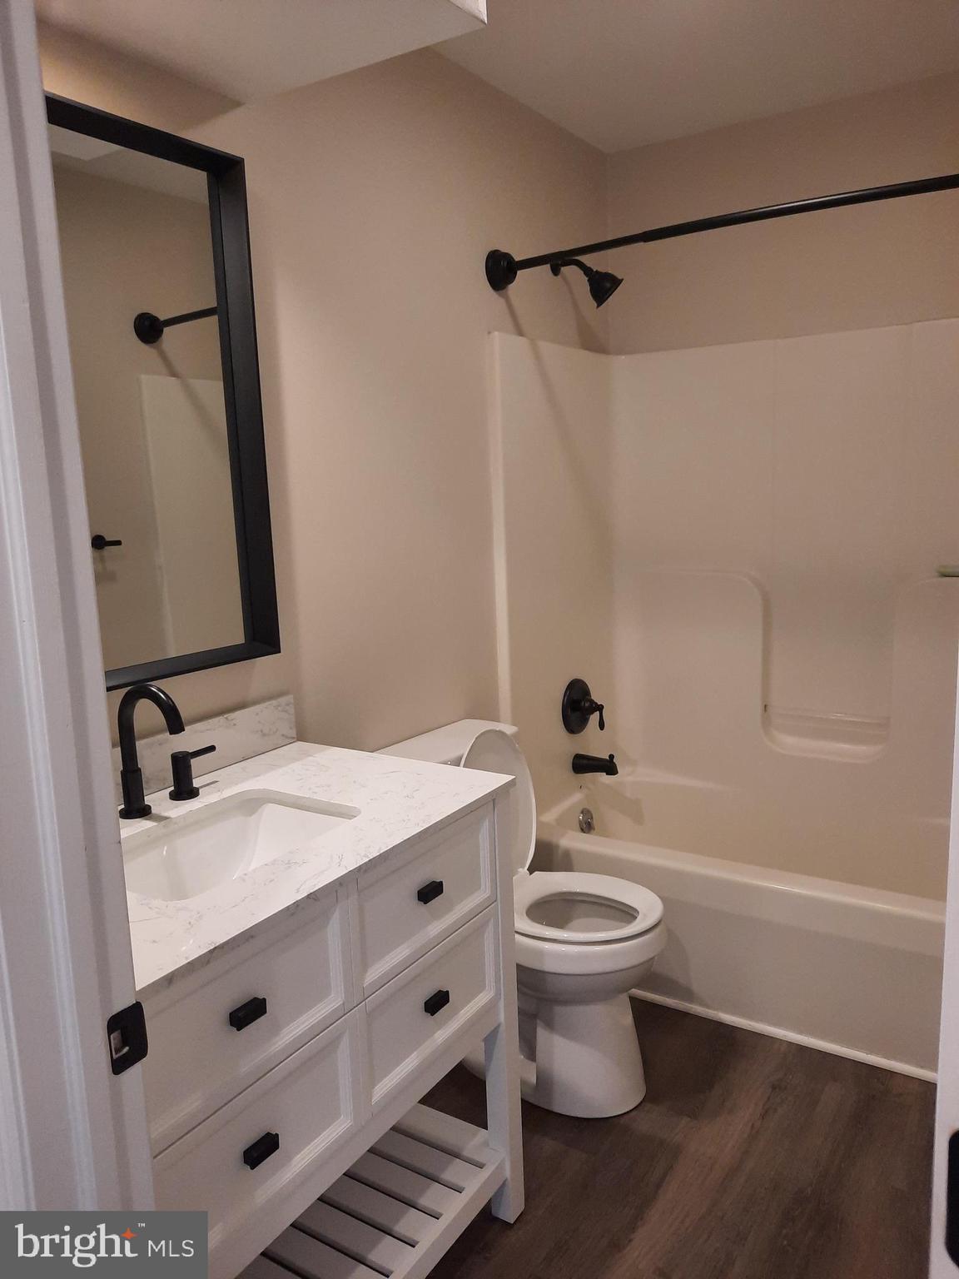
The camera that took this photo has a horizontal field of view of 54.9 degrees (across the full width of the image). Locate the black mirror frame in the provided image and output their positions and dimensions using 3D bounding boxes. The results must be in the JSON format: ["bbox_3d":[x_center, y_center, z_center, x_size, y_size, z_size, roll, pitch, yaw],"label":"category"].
[{"bbox_3d":[-0.650,-0.370,1.482,0.055,0.930,0.770,4,12,33],"label":"black mirror frame"}]

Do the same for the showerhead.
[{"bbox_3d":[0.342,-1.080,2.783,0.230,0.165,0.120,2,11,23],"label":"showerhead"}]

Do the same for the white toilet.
[{"bbox_3d":[0.136,0.649,2.246,0.660,0.800,0.430,4,12,33],"label":"white toilet"}]

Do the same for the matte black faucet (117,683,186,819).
[{"bbox_3d":[-0.538,0.184,1.518,0.172,0.228,0.054,4,12,33],"label":"matte black faucet"}]

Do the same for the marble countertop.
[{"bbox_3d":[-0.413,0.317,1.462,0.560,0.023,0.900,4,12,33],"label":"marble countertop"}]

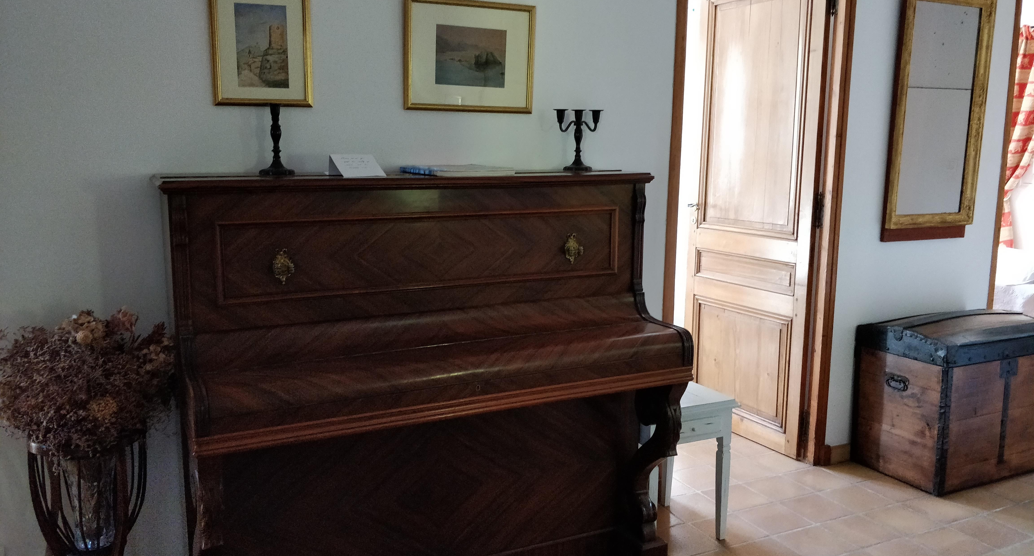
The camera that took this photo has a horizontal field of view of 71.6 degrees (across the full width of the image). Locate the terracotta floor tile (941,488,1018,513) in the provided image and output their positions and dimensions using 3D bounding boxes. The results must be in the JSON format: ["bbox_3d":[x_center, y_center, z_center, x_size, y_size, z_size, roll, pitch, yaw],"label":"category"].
[{"bbox_3d":[1.819,0.880,2.827,0.195,0.015,0.195,-4,8,-22],"label":"terracotta floor tile"}]

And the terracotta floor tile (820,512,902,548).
[{"bbox_3d":[1.255,0.931,2.626,0.198,0.012,0.188,-5,13,-26],"label":"terracotta floor tile"}]

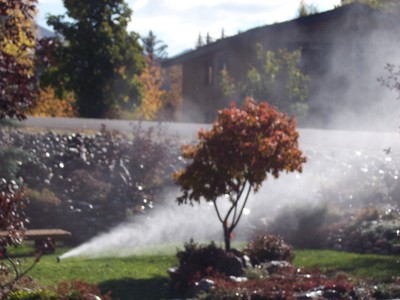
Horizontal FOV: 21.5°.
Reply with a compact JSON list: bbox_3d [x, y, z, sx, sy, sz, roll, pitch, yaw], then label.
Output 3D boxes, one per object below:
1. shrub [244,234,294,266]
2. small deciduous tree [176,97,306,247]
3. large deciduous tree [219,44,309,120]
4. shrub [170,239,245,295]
[{"bbox_3d":[1.157,1.673,17.500,0.830,0.520,0.750,0,4,0],"label":"shrub"},{"bbox_3d":[0.676,0.428,18.000,2.280,2.600,2.100,0,4,0],"label":"small deciduous tree"},{"bbox_3d":[2.718,-2.718,45.000,3.850,3.600,3.600,0,4,0],"label":"large deciduous tree"},{"bbox_3d":[0.121,1.905,16.900,1.180,0.820,1.000,0,4,0],"label":"shrub"}]

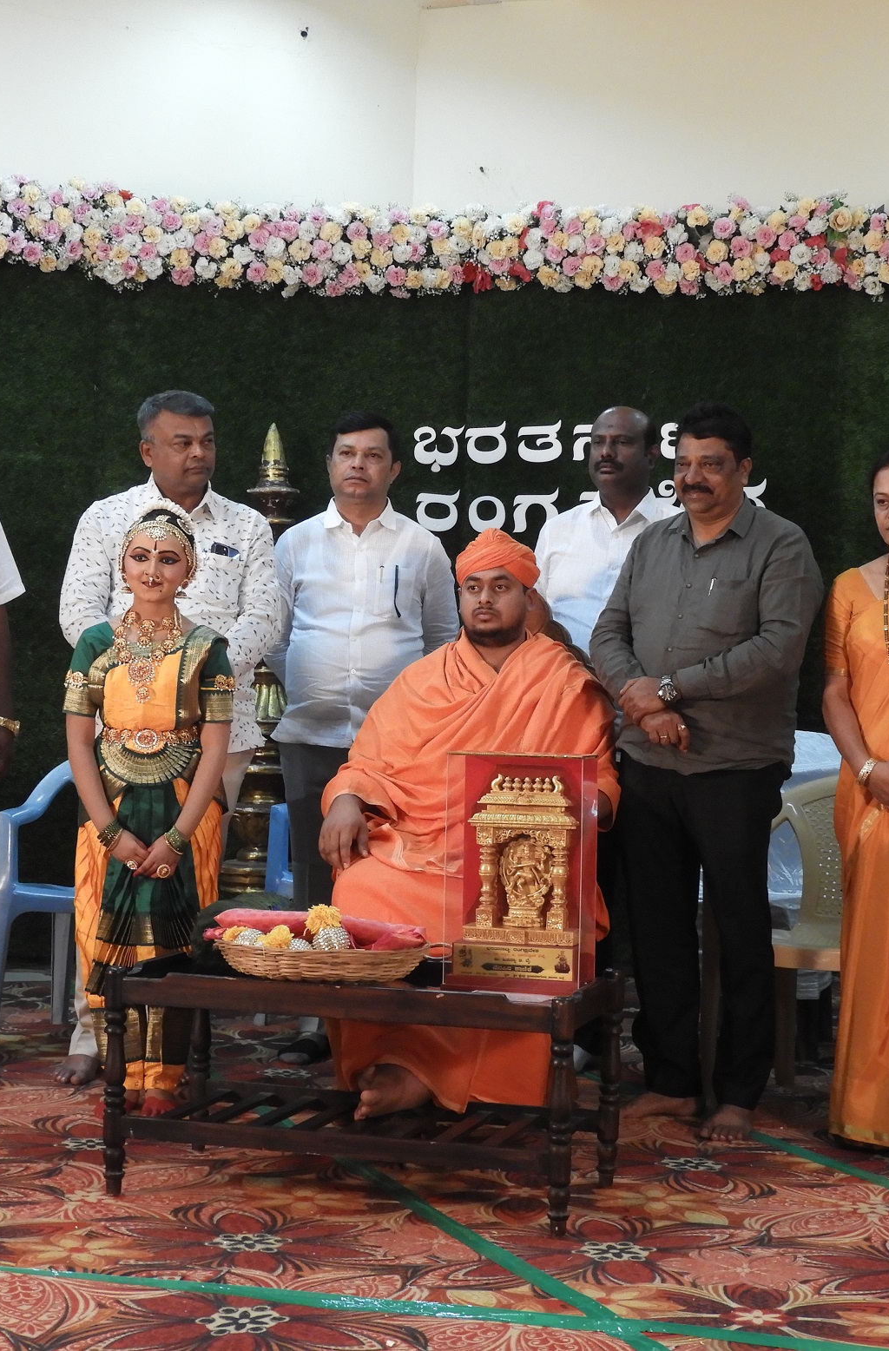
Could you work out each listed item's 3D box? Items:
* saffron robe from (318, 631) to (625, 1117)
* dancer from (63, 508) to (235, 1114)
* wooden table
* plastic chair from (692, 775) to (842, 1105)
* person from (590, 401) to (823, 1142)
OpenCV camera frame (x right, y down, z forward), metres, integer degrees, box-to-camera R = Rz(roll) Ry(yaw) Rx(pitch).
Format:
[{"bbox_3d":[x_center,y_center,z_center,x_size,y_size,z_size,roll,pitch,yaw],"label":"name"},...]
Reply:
[{"bbox_3d":[0.069,0.449,5.772,0.700,1.096,0.740,2,2,16],"label":"saffron robe"},{"bbox_3d":[-0.695,0.309,5.522,0.390,1.402,0.310,1,2,2],"label":"dancer"},{"bbox_3d":[-0.158,0.823,4.766,0.965,0.458,0.449,2,2,16],"label":"wooden table"},{"bbox_3d":[0.966,0.637,5.768,0.550,0.800,0.550,2,2,22],"label":"plastic chair"},{"bbox_3d":[0.608,0.206,5.396,0.510,1.660,0.360,2,3,21],"label":"person"}]

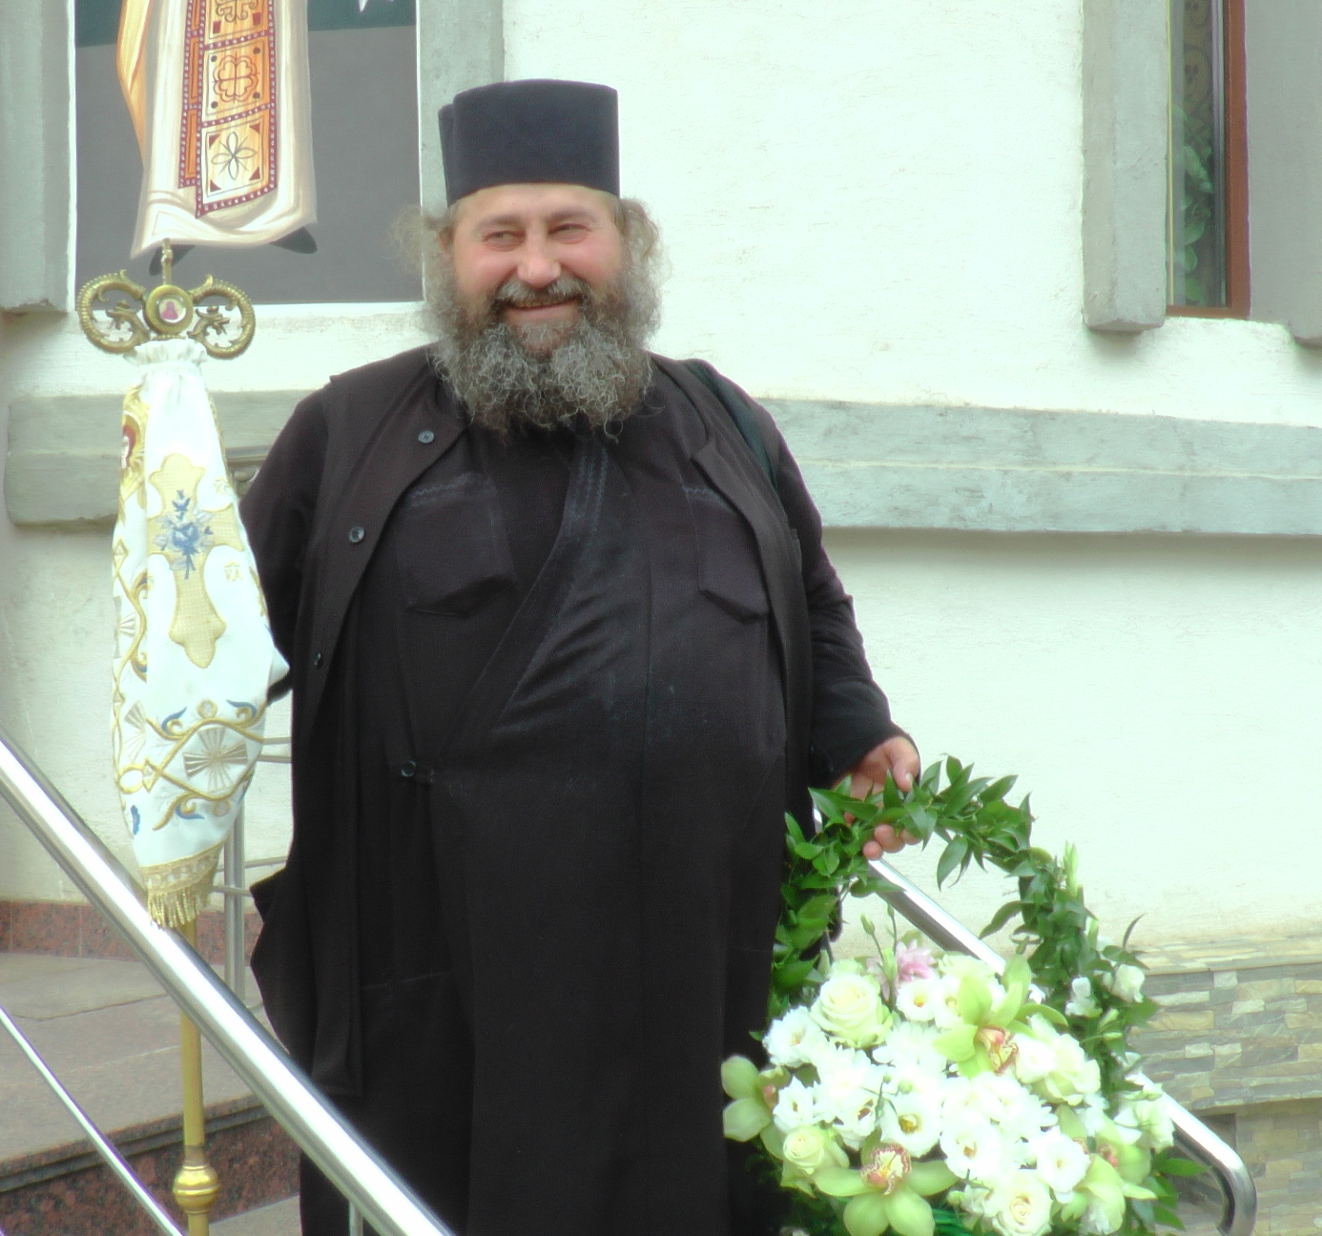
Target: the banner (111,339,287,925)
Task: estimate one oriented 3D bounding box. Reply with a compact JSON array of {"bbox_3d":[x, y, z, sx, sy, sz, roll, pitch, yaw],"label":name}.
[{"bbox_3d":[-0.472,0.014,1.800,0.175,0.600,0.130,-2,0,-9],"label":"banner"}]

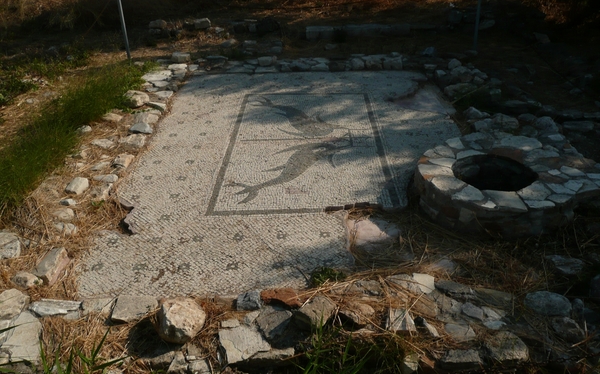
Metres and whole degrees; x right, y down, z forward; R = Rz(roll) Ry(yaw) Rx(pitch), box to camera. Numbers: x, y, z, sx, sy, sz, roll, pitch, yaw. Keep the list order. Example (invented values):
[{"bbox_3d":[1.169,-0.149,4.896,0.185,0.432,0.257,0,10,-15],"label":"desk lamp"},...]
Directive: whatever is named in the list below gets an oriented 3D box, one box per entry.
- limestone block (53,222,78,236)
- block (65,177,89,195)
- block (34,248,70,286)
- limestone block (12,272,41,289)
[{"bbox_3d":[-1.226,0.222,2.540,0.119,0.051,0.072,1,30,0],"label":"limestone block"},{"bbox_3d":[-1.342,-0.010,2.919,0.106,0.071,0.128,5,30,7],"label":"block"},{"bbox_3d":[-1.150,0.368,2.262,0.106,0.078,0.221,1,30,0],"label":"block"},{"bbox_3d":[-1.317,0.453,2.346,0.140,0.060,0.085,7,32,15],"label":"limestone block"}]

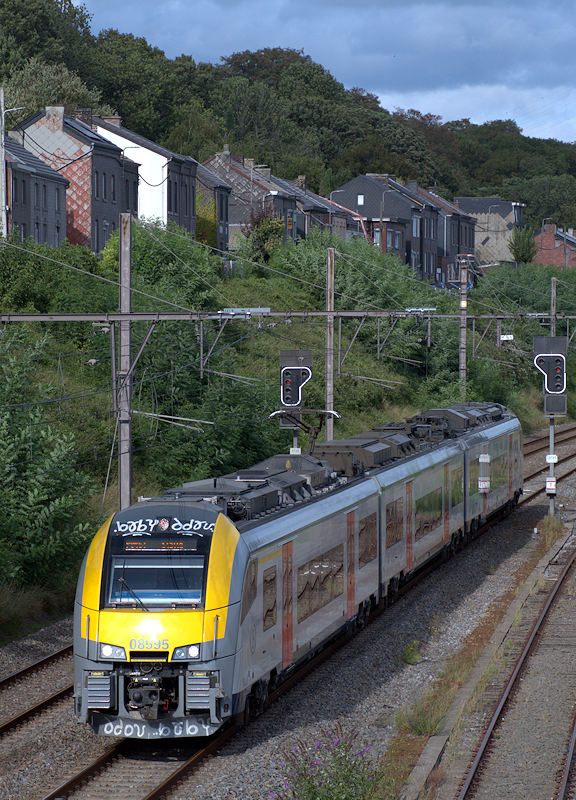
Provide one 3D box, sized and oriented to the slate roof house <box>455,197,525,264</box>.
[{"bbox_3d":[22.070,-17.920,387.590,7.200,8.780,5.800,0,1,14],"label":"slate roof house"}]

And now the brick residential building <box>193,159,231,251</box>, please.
[{"bbox_3d":[-8.440,-15.710,284.940,6.500,7.810,5.000,0,1,10],"label":"brick residential building"}]

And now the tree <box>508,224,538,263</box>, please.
[{"bbox_3d":[26.802,-17.602,400.000,3.200,5.100,3.200,0,1,0],"label":"tree"}]

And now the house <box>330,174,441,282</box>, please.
[{"bbox_3d":[9.505,-16.417,336.000,7.900,10.400,12.000,0,1,15],"label":"house"}]

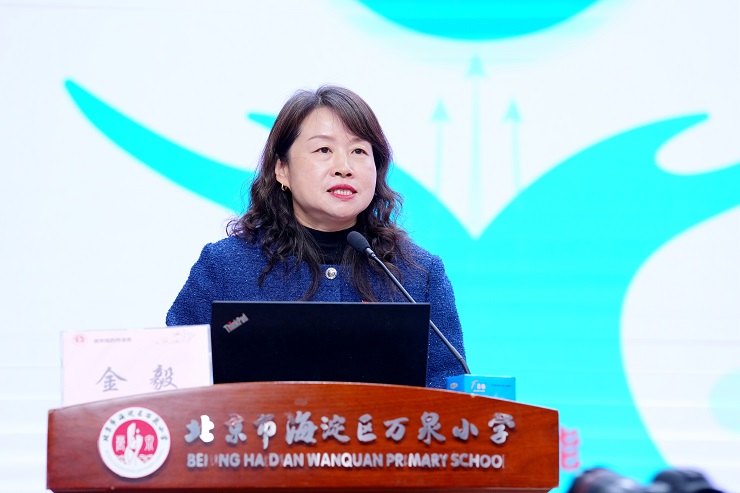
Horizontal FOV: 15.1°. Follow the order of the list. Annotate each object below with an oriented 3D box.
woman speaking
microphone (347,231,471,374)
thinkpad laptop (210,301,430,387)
[{"bbox_3d":[-0.087,0.542,4.485,0.480,1.620,0.360,1,-6,-8],"label":"woman speaking"},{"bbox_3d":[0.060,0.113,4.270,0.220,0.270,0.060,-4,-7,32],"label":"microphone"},{"bbox_3d":[-0.088,0.199,4.253,0.322,0.200,0.330,1,-6,-6],"label":"thinkpad laptop"}]

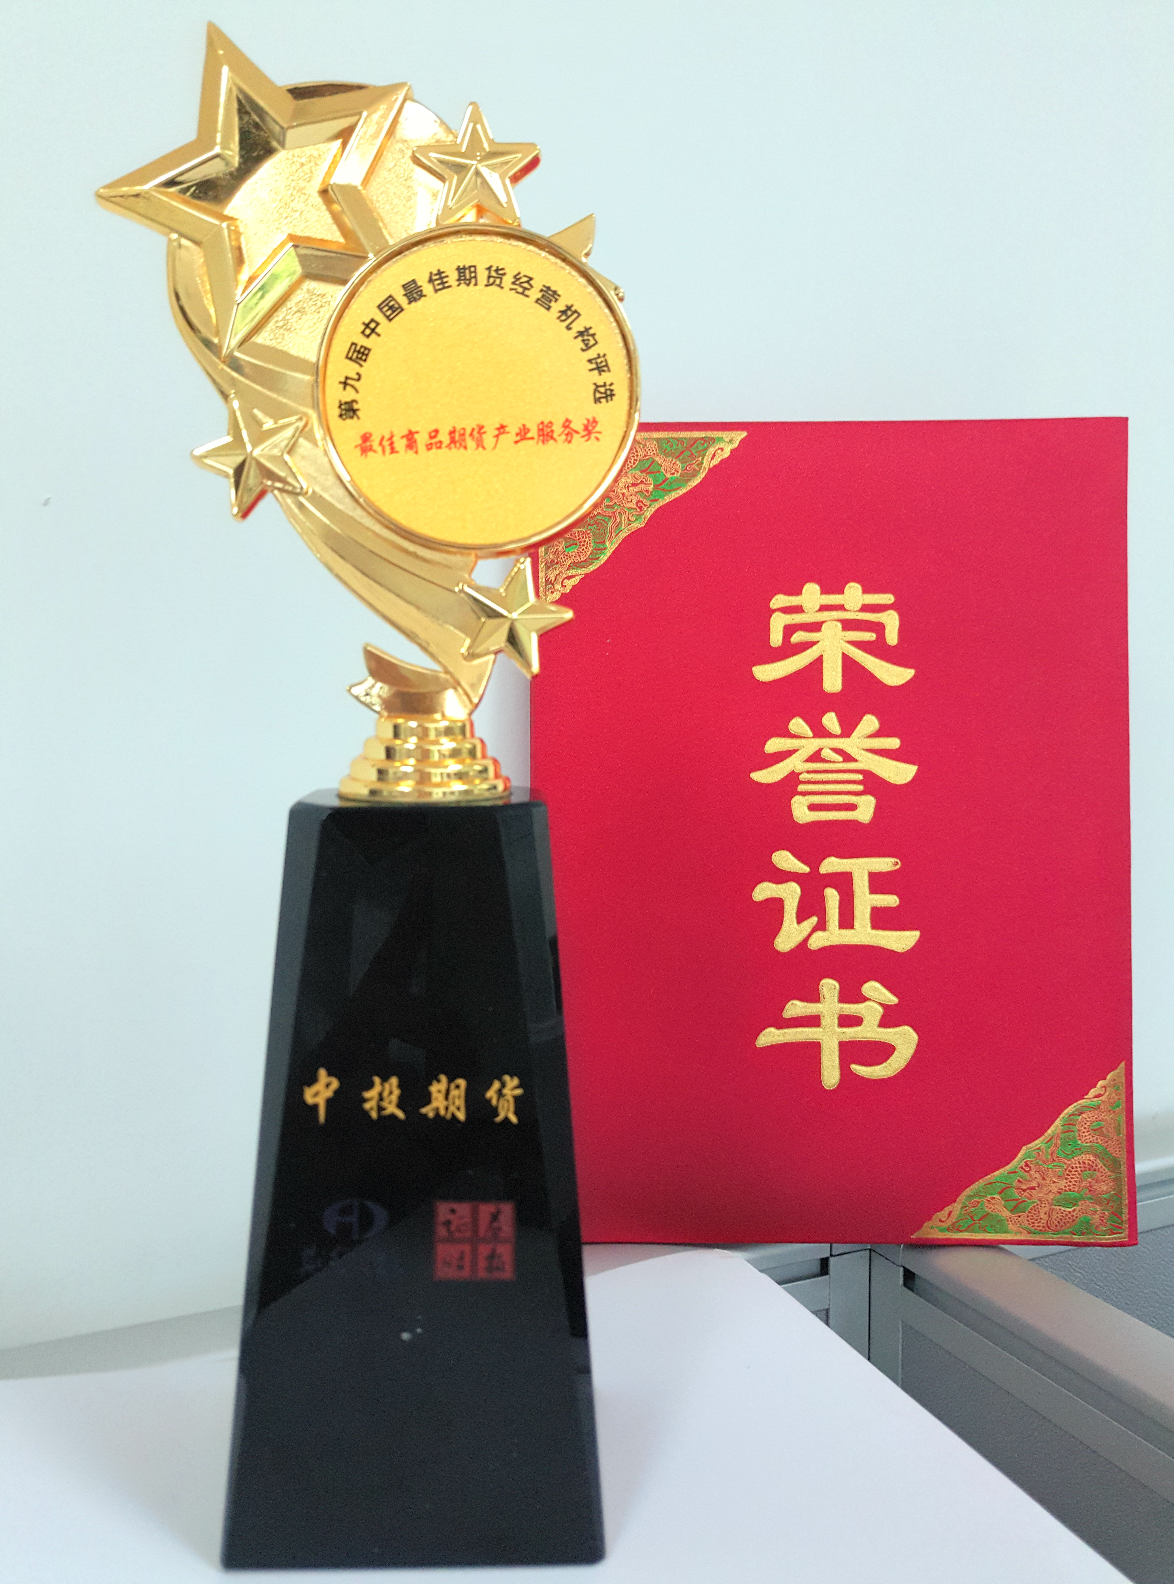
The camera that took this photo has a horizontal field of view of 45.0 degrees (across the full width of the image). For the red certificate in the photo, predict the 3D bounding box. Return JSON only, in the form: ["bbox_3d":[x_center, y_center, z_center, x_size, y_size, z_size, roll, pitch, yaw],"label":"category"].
[{"bbox_3d":[0.086,0.014,0.506,0.211,0.290,0.012,0,-1,1],"label":"red certificate"}]

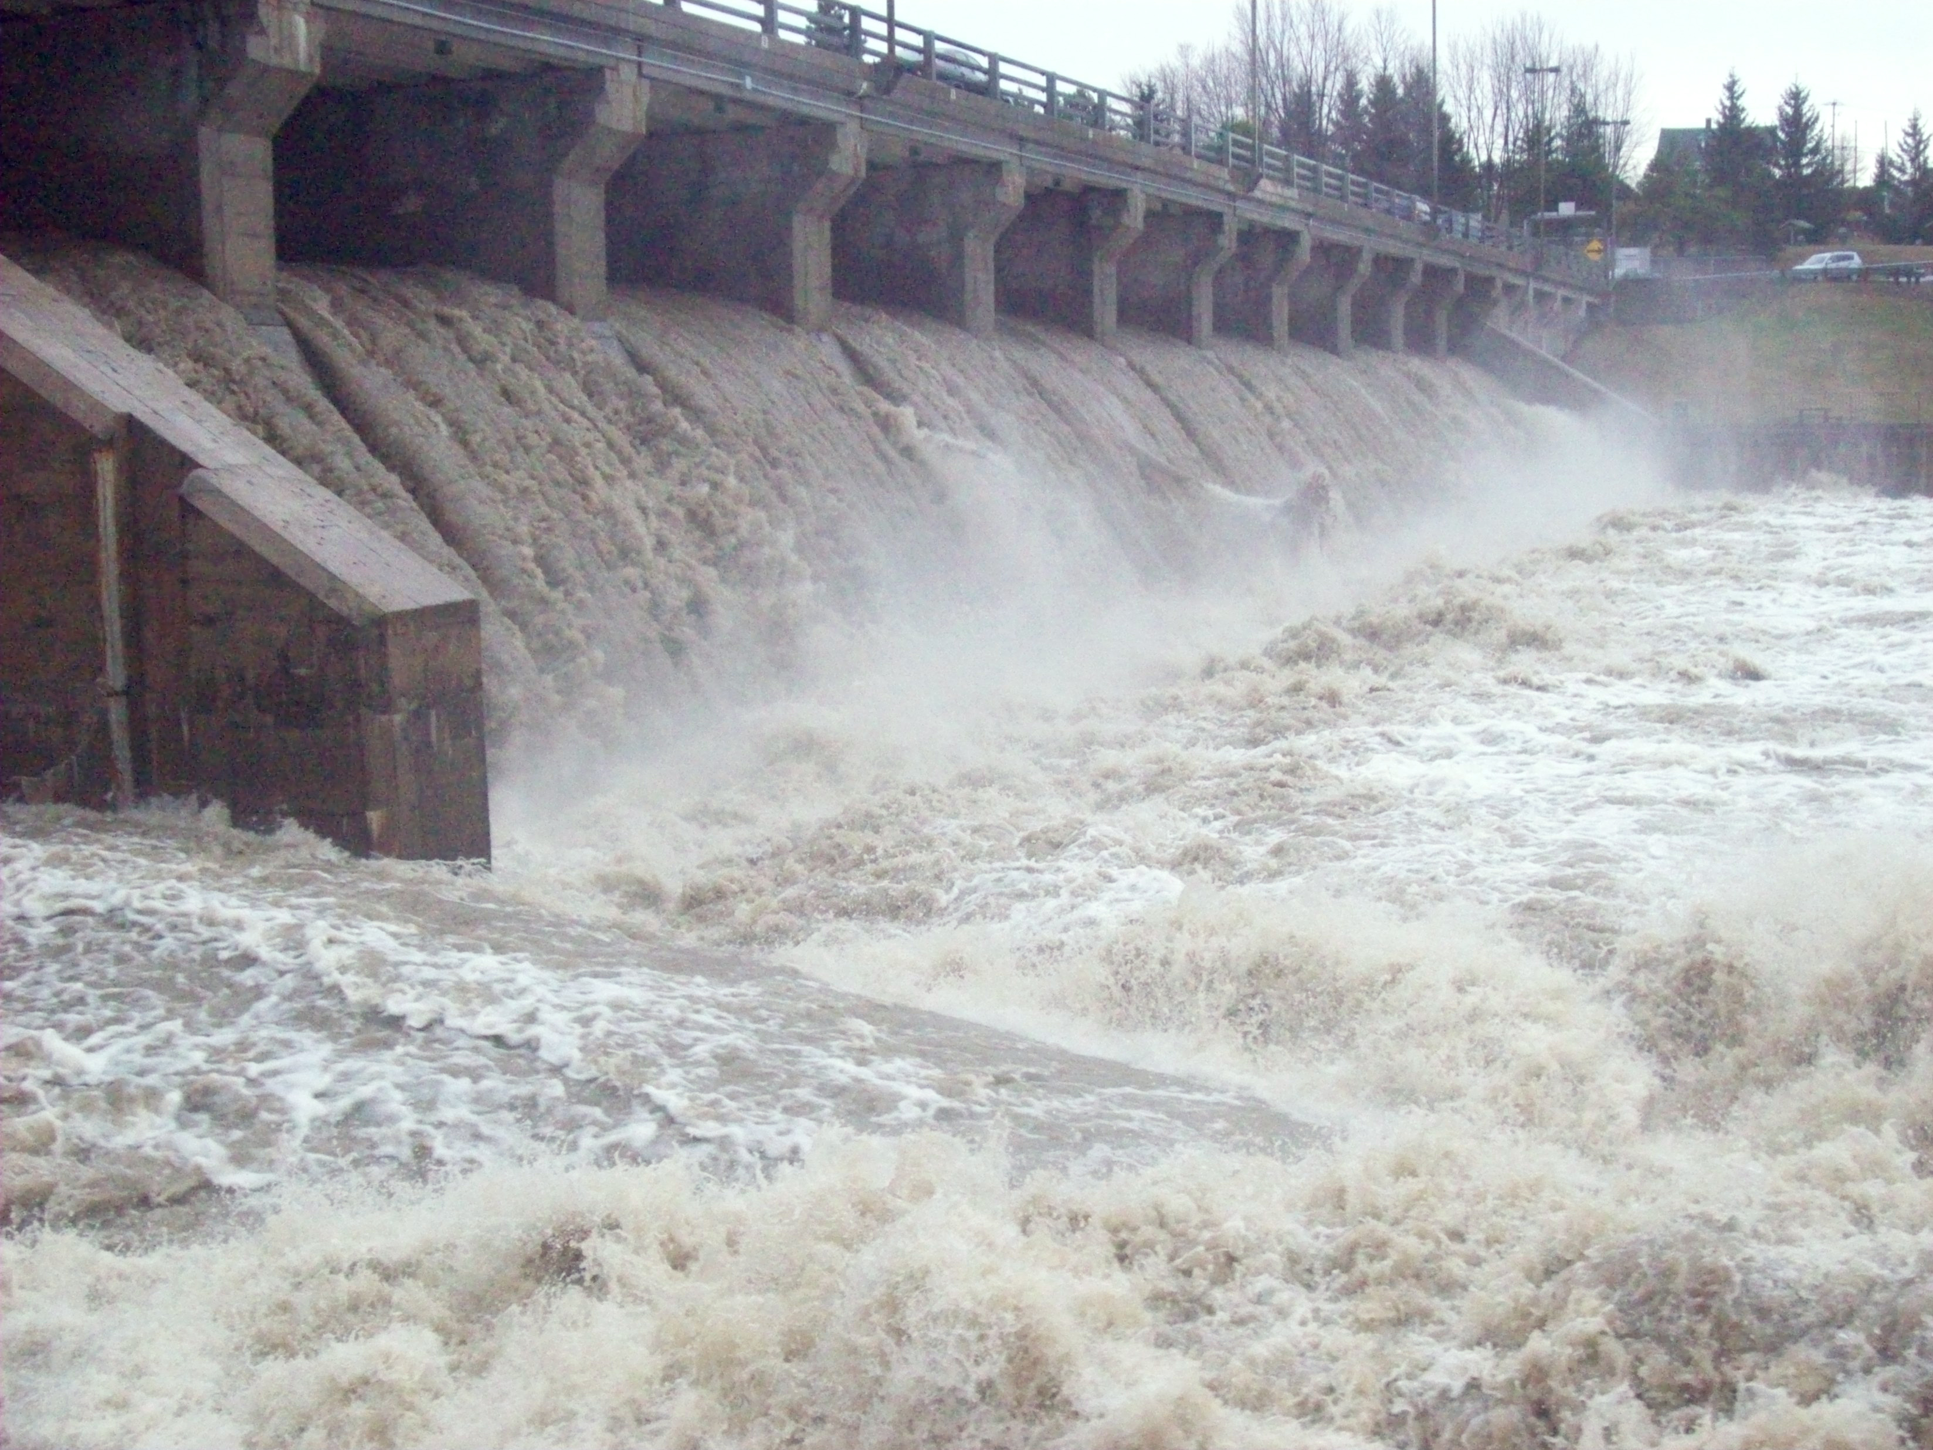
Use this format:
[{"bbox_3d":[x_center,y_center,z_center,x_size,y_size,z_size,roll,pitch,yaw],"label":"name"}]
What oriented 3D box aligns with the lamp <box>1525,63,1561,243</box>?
[{"bbox_3d":[30.378,-29.900,132.500,1.850,9.900,0.400,2,8,22],"label":"lamp"}]

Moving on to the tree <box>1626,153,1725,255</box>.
[{"bbox_3d":[48.530,-35.609,172.000,6.400,6.900,6.200,1,7,16],"label":"tree"}]

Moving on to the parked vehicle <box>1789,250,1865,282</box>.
[{"bbox_3d":[52.799,-28.070,154.000,4.550,1.720,1.830,-2,7,-14],"label":"parked vehicle"}]

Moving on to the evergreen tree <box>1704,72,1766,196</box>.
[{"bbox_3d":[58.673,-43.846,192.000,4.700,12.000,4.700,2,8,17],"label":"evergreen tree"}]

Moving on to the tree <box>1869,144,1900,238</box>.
[{"bbox_3d":[71.309,-41.191,195.000,2.400,7.300,2.400,2,8,20],"label":"tree"}]

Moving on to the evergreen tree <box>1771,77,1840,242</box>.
[{"bbox_3d":[61.759,-41.469,185.000,5.000,11.900,5.000,2,8,18],"label":"evergreen tree"}]

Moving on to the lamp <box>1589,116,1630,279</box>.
[{"bbox_3d":[40.241,-32.928,157.000,2.300,10.100,0.400,2,8,22],"label":"lamp"}]

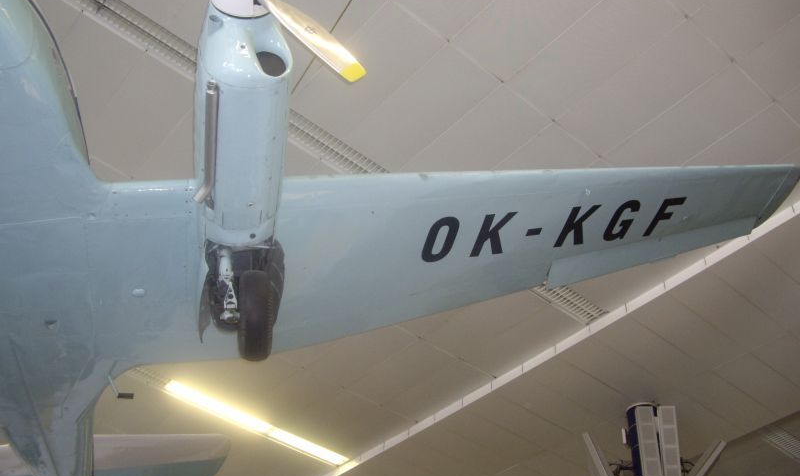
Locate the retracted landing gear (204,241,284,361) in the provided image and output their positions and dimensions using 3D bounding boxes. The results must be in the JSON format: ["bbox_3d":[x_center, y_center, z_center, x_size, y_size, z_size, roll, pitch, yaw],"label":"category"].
[{"bbox_3d":[-0.995,0.400,5.620,0.470,0.500,0.820,0,-45,-10],"label":"retracted landing gear"}]

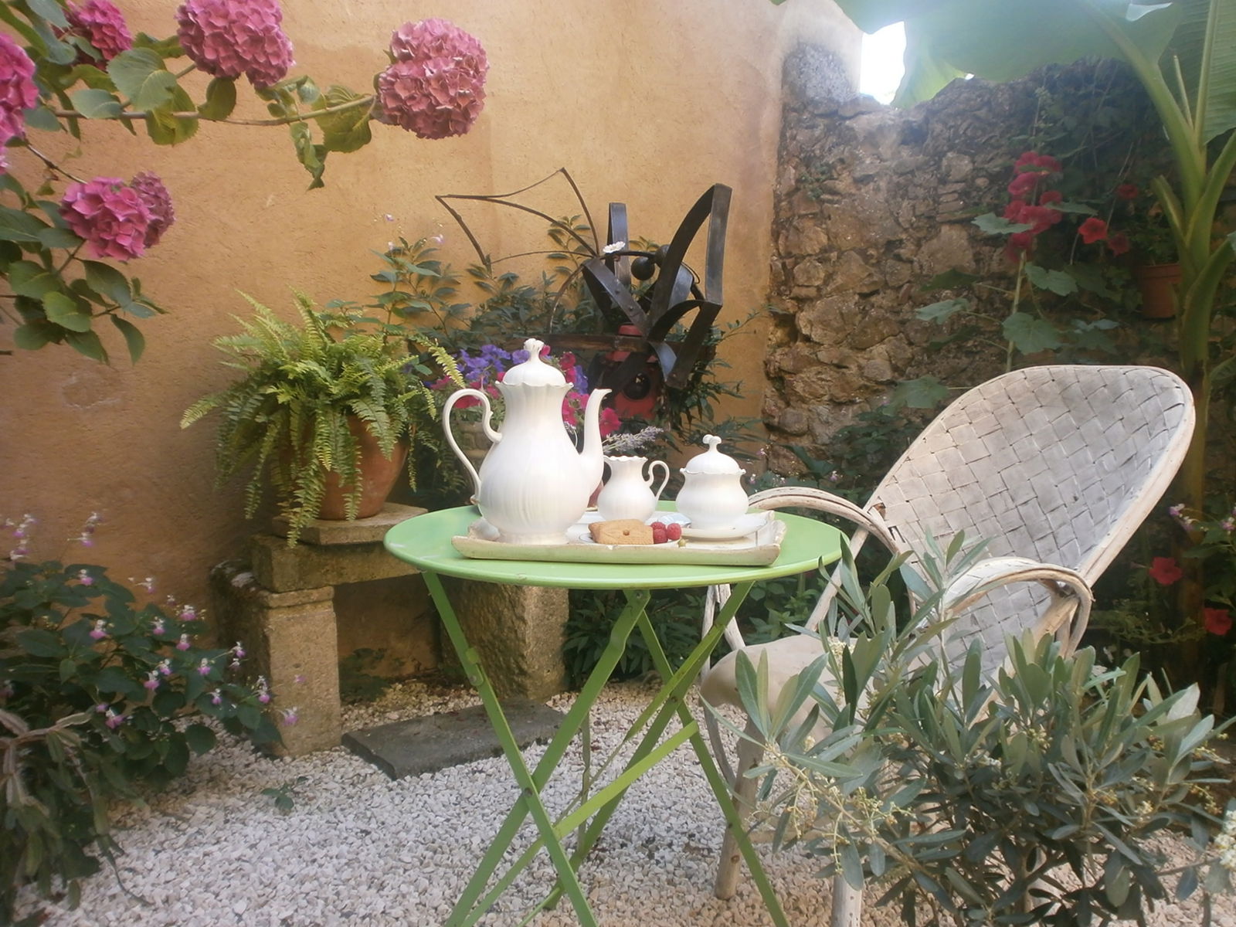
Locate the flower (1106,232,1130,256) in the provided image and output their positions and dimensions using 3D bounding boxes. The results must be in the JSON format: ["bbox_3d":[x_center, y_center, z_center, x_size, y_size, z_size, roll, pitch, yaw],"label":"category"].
[{"bbox_3d":[1.271,-0.558,2.450,0.061,0.059,0.040,4,8,27],"label":"flower"}]

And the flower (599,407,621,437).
[{"bbox_3d":[-0.023,-0.110,2.550,0.066,0.077,0.045,0,7,-1],"label":"flower"}]

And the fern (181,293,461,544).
[{"bbox_3d":[-0.734,-0.119,2.400,0.680,0.600,0.600,-5,9,-37],"label":"fern"}]

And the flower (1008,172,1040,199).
[{"bbox_3d":[1.095,-0.753,2.600,0.060,0.070,0.088,-6,9,-40],"label":"flower"}]

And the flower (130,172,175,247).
[{"bbox_3d":[-0.860,-0.460,1.750,0.120,0.135,0.120,-3,8,-25],"label":"flower"}]

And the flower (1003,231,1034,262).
[{"bbox_3d":[1.082,-0.585,2.600,0.060,0.083,0.083,-7,10,-44],"label":"flower"}]

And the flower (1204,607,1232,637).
[{"bbox_3d":[1.372,0.361,2.200,0.066,0.068,0.040,5,8,32],"label":"flower"}]

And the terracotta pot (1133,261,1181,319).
[{"bbox_3d":[1.391,-0.442,2.480,0.118,0.142,0.118,4,8,29],"label":"terracotta pot"}]

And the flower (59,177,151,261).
[{"bbox_3d":[-0.809,-0.386,1.520,0.142,0.130,0.130,-3,8,-27],"label":"flower"}]

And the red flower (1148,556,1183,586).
[{"bbox_3d":[1.248,0.246,2.200,0.075,0.066,0.042,4,8,30],"label":"red flower"}]

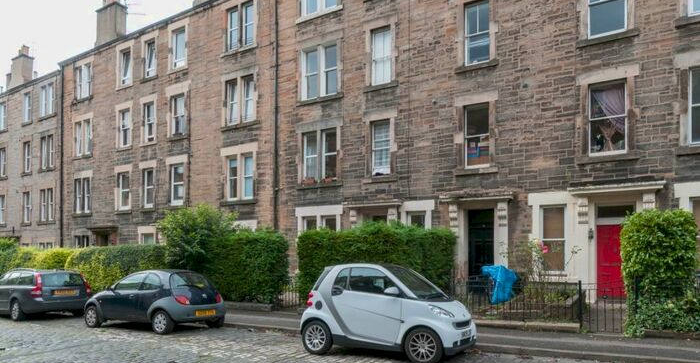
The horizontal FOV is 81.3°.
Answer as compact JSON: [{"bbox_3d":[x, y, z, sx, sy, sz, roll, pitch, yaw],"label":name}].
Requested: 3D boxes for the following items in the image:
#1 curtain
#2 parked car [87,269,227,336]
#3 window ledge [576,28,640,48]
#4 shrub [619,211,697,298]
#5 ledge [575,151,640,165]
[{"bbox_3d":[7.416,-2.077,11.688,0.850,1.350,0.160,-5,-7,28],"label":"curtain"},{"bbox_3d":[-4.778,2.791,9.902,3.620,1.400,1.660,-4,-11,27],"label":"parked car"},{"bbox_3d":[7.079,-3.878,11.246,1.423,0.180,0.260,-2,-5,29],"label":"window ledge"},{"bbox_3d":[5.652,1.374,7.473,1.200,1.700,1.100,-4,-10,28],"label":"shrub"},{"bbox_3d":[7.281,-0.648,11.533,1.515,0.180,0.200,-5,-7,28],"label":"ledge"}]

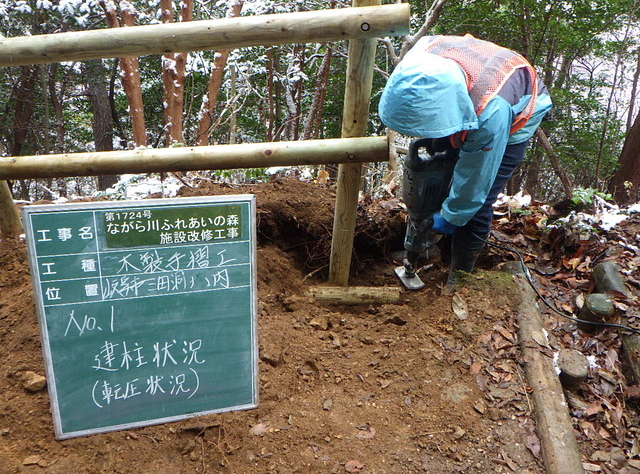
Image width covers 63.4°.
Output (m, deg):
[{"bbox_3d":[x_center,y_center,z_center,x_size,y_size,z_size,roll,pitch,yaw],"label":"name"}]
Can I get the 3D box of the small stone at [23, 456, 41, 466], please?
[{"bbox_3d":[-0.698,0.543,1.259,0.036,0.012,0.021,-2,31,-9],"label":"small stone"}]

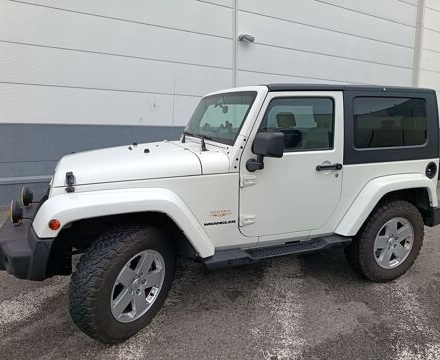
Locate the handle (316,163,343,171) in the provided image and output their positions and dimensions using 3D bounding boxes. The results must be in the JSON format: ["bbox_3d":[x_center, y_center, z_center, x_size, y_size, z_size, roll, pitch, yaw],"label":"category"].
[{"bbox_3d":[0.899,-0.103,2.752,0.250,0.050,0.060,-4,13,-21],"label":"handle"}]

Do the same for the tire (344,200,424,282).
[{"bbox_3d":[1.571,0.567,3.180,0.785,0.785,0.260,-4,13,-21],"label":"tire"}]

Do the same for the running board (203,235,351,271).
[{"bbox_3d":[0.477,0.555,2.675,1.290,0.100,0.180,-4,13,-21],"label":"running board"}]

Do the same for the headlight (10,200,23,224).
[{"bbox_3d":[-1.492,0.232,2.474,0.090,0.165,0.165,-4,13,-21],"label":"headlight"}]

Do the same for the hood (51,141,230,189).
[{"bbox_3d":[-0.799,-0.205,2.918,1.180,0.230,1.470,-4,13,-21],"label":"hood"}]

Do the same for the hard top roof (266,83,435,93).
[{"bbox_3d":[0.989,-0.938,3.476,1.860,0.120,1.380,-4,13,-21],"label":"hard top roof"}]

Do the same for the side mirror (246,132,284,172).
[{"bbox_3d":[0.322,-0.183,2.383,0.160,0.270,0.240,-4,13,-21],"label":"side mirror"}]

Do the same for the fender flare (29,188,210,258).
[{"bbox_3d":[-0.594,0.323,2.213,1.080,0.490,0.250,-4,13,-21],"label":"fender flare"}]

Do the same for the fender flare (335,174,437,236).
[{"bbox_3d":[1.556,0.190,3.012,1.020,0.480,0.180,-4,13,-21],"label":"fender flare"}]

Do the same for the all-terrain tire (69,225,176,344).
[{"bbox_3d":[-0.644,0.708,2.341,0.260,0.785,0.785,8,14,32],"label":"all-terrain tire"}]

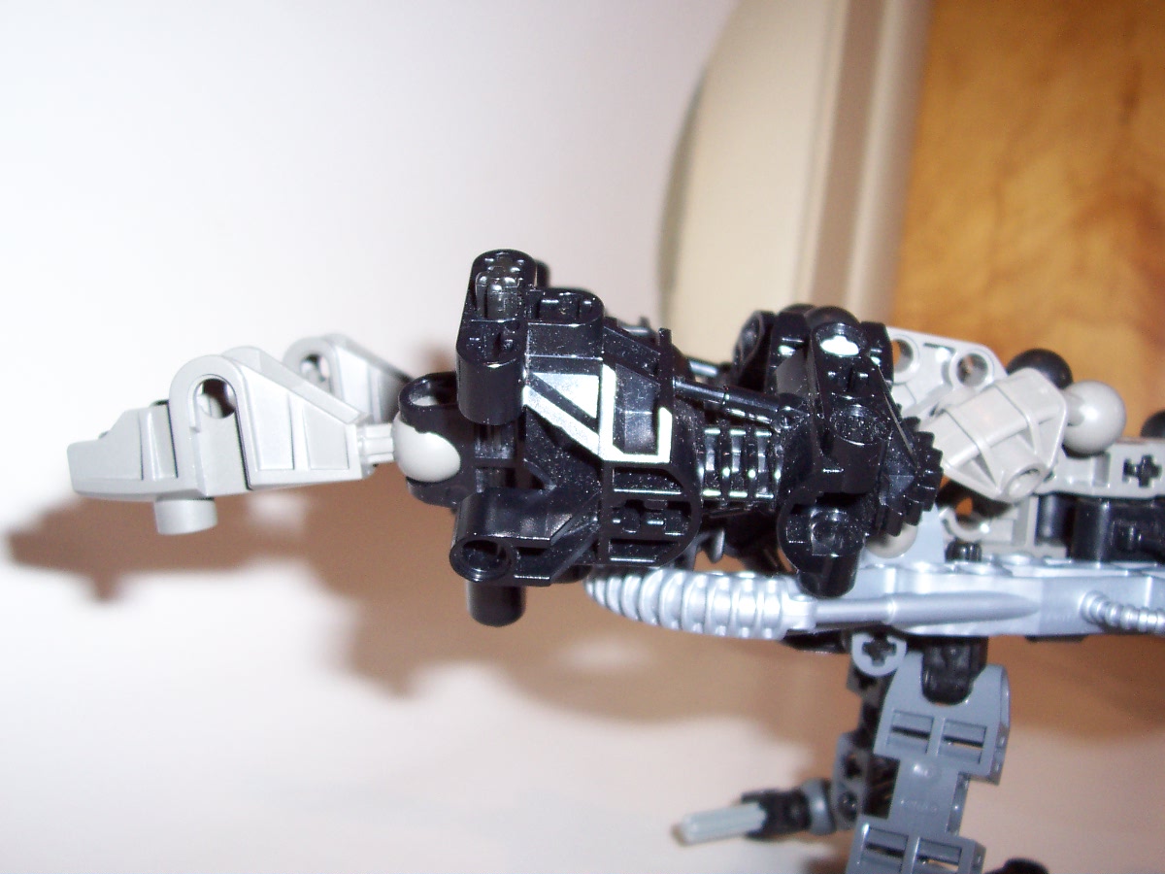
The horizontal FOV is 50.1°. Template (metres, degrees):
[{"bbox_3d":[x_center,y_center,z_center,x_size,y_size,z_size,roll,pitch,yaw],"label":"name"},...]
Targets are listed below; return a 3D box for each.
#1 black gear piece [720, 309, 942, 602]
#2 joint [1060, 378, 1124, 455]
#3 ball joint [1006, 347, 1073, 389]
[{"bbox_3d":[0.035,0.001,0.175,0.028,0.036,0.026,4,10,15],"label":"black gear piece"},{"bbox_3d":[0.070,-0.003,0.173,0.010,0.010,0.010,4,12,0],"label":"joint"},{"bbox_3d":[0.068,-0.008,0.186,0.010,0.010,0.010,4,12,0],"label":"ball joint"}]

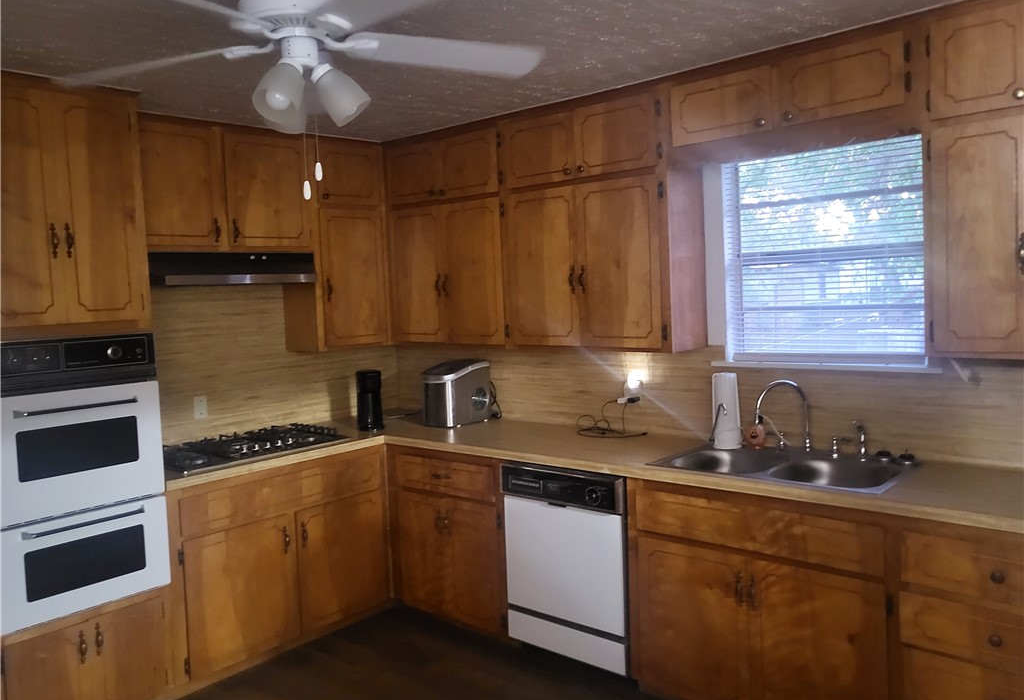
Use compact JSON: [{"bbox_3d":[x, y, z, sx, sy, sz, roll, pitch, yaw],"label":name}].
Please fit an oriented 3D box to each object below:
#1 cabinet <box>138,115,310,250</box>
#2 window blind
[{"bbox_3d":[-1.406,-0.744,3.593,0.300,0.590,0.935,1,5,39],"label":"cabinet"},{"bbox_3d":[1.169,-0.361,2.929,0.765,0.830,0.090,1,6,41],"label":"window blind"}]

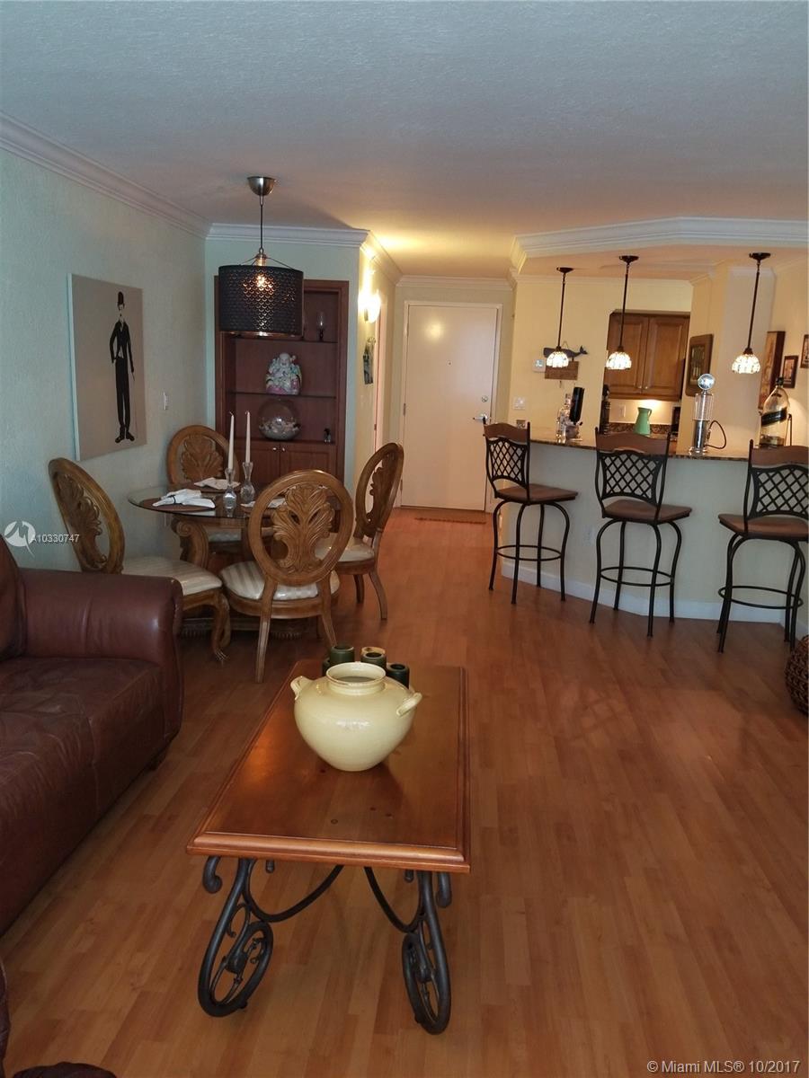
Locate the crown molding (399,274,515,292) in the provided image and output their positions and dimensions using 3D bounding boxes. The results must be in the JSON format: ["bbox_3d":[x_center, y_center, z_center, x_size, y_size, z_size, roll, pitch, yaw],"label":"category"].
[{"bbox_3d":[0.537,-2.665,8.446,1.200,0.100,0.080,3,13,3],"label":"crown molding"}]

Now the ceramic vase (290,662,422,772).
[{"bbox_3d":[-0.135,0.496,2.279,0.390,0.250,0.340,8,14,23],"label":"ceramic vase"}]

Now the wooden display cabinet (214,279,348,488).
[{"bbox_3d":[-0.875,-0.781,5.910,0.930,2.110,0.320,3,13,3],"label":"wooden display cabinet"}]

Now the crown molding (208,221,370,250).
[{"bbox_3d":[-0.786,-2.040,5.442,1.120,0.100,0.080,3,13,1],"label":"crown molding"}]

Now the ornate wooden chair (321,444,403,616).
[{"bbox_3d":[-0.429,-0.055,5.105,0.700,1.090,0.580,-3,14,-24],"label":"ornate wooden chair"}]

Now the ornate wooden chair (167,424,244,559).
[{"bbox_3d":[-1.292,-0.173,5.365,0.540,1.075,0.680,-3,14,-24],"label":"ornate wooden chair"}]

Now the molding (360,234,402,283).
[{"bbox_3d":[-0.156,-2.356,6.953,0.080,0.100,3.170,3,13,3],"label":"molding"}]

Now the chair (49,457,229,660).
[{"bbox_3d":[-1.355,0.110,4.067,0.540,1.075,0.700,13,16,41],"label":"chair"}]

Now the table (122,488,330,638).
[{"bbox_3d":[-1.009,0.119,4.971,1.240,0.760,1.240,3,13,3],"label":"table"}]

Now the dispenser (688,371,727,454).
[{"bbox_3d":[1.974,-0.816,5.282,0.250,0.540,0.150,3,13,3],"label":"dispenser"}]

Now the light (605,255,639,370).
[{"bbox_3d":[1.458,-1.497,5.393,0.180,0.735,0.180,3,13,3],"label":"light"}]

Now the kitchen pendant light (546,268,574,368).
[{"bbox_3d":[1.163,-1.633,6.001,0.170,0.715,0.170,3,12,4],"label":"kitchen pendant light"}]

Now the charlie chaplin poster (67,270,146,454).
[{"bbox_3d":[-1.543,-0.895,4.268,0.030,0.865,0.840,3,12,4],"label":"charlie chaplin poster"}]

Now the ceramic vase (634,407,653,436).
[{"bbox_3d":[2.486,-1.224,8.453,0.200,0.290,0.170,3,12,4],"label":"ceramic vase"}]

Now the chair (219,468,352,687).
[{"bbox_3d":[-0.608,0.132,4.246,0.580,1.090,0.700,-4,14,-26],"label":"chair"}]

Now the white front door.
[{"bbox_3d":[0.466,-1.391,8.713,0.935,2.160,0.050,3,12,4],"label":"white front door"}]

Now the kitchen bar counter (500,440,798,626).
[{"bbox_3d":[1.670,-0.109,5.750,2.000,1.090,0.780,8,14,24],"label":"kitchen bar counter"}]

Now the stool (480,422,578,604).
[{"bbox_3d":[0.879,-0.203,5.625,0.540,1.200,0.490,-9,17,-43],"label":"stool"}]

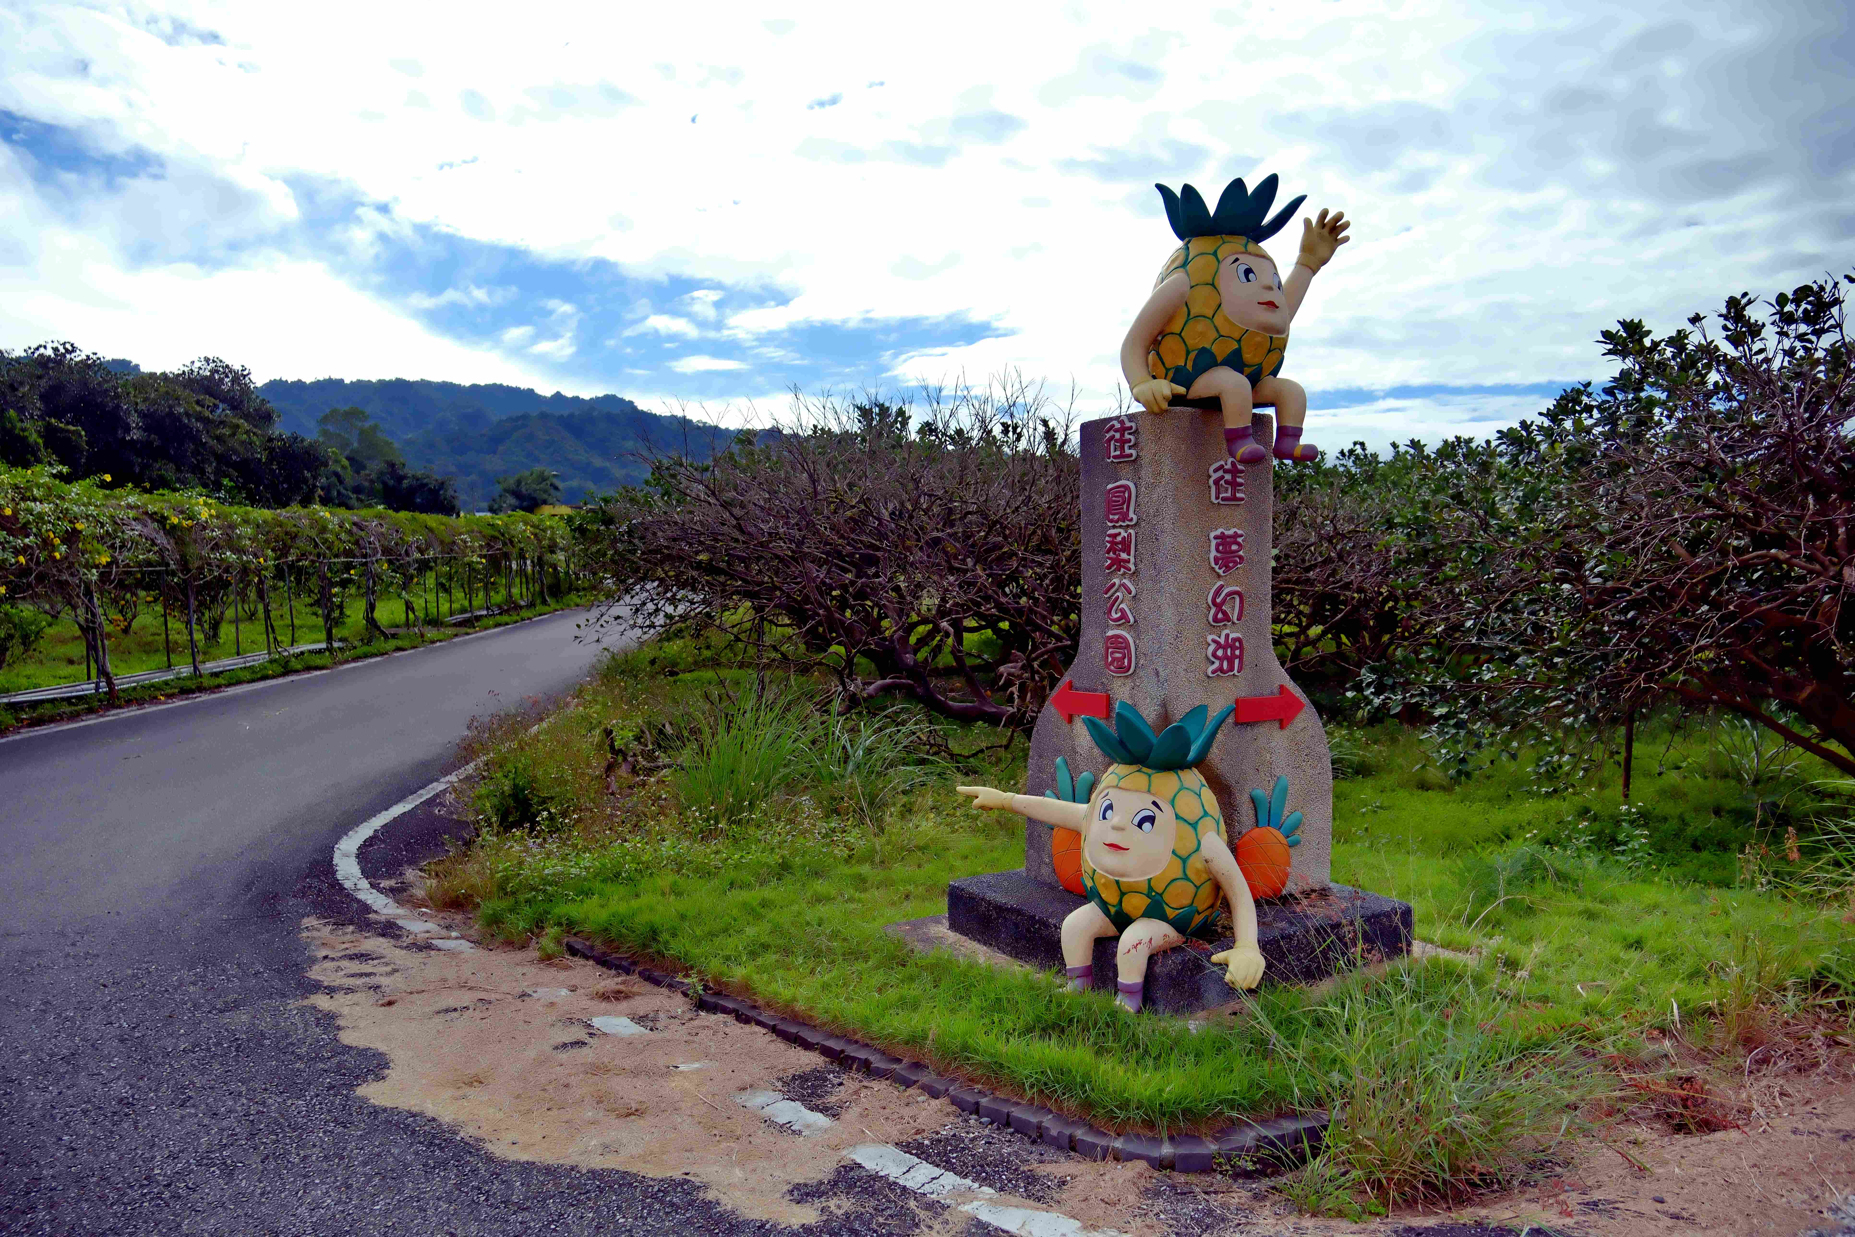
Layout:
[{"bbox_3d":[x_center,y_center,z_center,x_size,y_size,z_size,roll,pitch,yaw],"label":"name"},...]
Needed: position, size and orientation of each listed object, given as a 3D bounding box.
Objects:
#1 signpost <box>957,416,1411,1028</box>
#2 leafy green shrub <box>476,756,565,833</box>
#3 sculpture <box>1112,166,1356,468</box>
[{"bbox_3d":[0.998,0.261,5.032,1.314,2.130,1.314,-2,3,-34],"label":"signpost"},{"bbox_3d":[-2.465,1.064,7.500,0.540,0.460,0.500,-1,3,-18],"label":"leafy green shrub"},{"bbox_3d":[1.265,-1.194,4.954,1.120,1.180,0.660,-2,3,-34],"label":"sculpture"}]

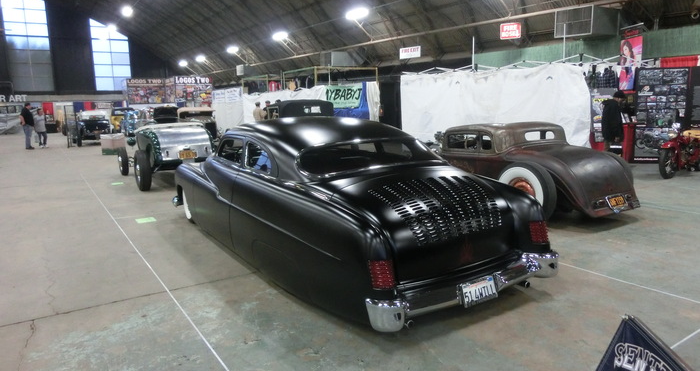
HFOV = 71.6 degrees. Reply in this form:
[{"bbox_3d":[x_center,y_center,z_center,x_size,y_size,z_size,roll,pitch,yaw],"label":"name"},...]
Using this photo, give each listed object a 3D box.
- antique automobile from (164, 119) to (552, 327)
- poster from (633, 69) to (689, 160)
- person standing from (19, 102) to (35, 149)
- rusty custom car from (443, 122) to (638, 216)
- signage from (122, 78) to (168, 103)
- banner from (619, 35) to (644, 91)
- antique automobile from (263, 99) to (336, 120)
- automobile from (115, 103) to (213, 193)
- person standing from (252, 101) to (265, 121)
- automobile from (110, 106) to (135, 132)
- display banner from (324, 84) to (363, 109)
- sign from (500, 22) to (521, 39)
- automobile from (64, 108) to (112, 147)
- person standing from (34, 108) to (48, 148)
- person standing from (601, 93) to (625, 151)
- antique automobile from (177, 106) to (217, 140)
[{"bbox_3d":[-0.466,-0.015,5.432,1.890,1.410,5.170,-7,11,-34],"label":"antique automobile"},{"bbox_3d":[7.740,-1.721,12.061,1.200,2.380,0.050,1,10,9],"label":"poster"},{"bbox_3d":[-12.732,-2.333,19.022,0.420,1.816,0.540,-5,10,-25],"label":"person standing"},{"bbox_3d":[2.200,-0.346,7.358,1.780,1.220,4.100,-7,11,-30],"label":"rusty custom car"},{"bbox_3d":[-10.929,-5.063,26.000,2.000,1.360,0.120,-7,11,-32],"label":"signage"},{"bbox_3d":[6.867,-2.969,11.859,0.040,1.280,0.700,-4,10,-13],"label":"banner"},{"bbox_3d":[-1.495,-1.320,12.341,1.700,1.600,4.050,-8,12,-32],"label":"antique automobile"},{"bbox_3d":[-3.940,-0.807,10.528,1.680,1.380,3.500,-7,11,-32],"label":"automobile"},{"bbox_3d":[-3.854,-2.675,20.642,0.500,1.728,0.360,5,11,30],"label":"person standing"},{"bbox_3d":[-12.477,-3.463,26.505,1.600,1.570,4.000,-7,11,-32],"label":"automobile"},{"bbox_3d":[-0.270,-3.695,20.147,1.830,0.930,0.040,-8,12,-32],"label":"display banner"},{"bbox_3d":[4.760,-4.597,14.393,0.600,0.500,0.050,3,11,23],"label":"sign"},{"bbox_3d":[-11.215,-2.549,21.201,1.580,1.420,3.900,-8,12,-32],"label":"automobile"},{"bbox_3d":[-12.596,-2.332,19.733,0.330,1.574,0.470,5,11,32],"label":"person standing"},{"bbox_3d":[6.034,-1.319,11.148,0.420,1.680,0.500,-4,10,-17],"label":"person standing"},{"bbox_3d":[-7.171,-2.677,21.312,1.640,1.460,4.000,-8,12,-32],"label":"antique automobile"}]

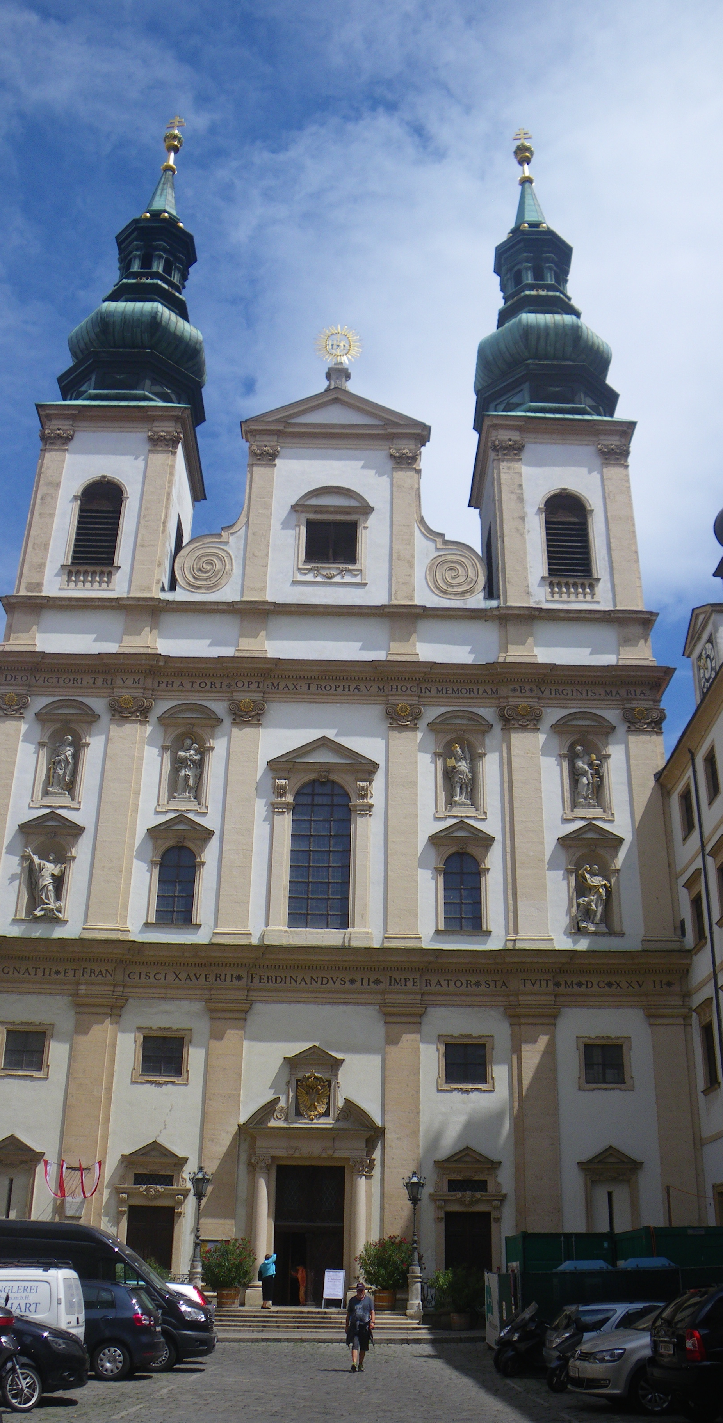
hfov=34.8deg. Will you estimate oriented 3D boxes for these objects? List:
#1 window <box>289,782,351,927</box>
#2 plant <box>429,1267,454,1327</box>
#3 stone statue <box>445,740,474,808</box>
[{"bbox_3d":[-1.596,5.574,45.497,2.290,6.103,0.250,1,-24,-1],"label":"window"},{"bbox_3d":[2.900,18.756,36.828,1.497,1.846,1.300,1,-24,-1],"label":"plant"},{"bbox_3d":[3.915,2.536,46.068,1.100,2.900,0.900,1,-26,0],"label":"stone statue"}]

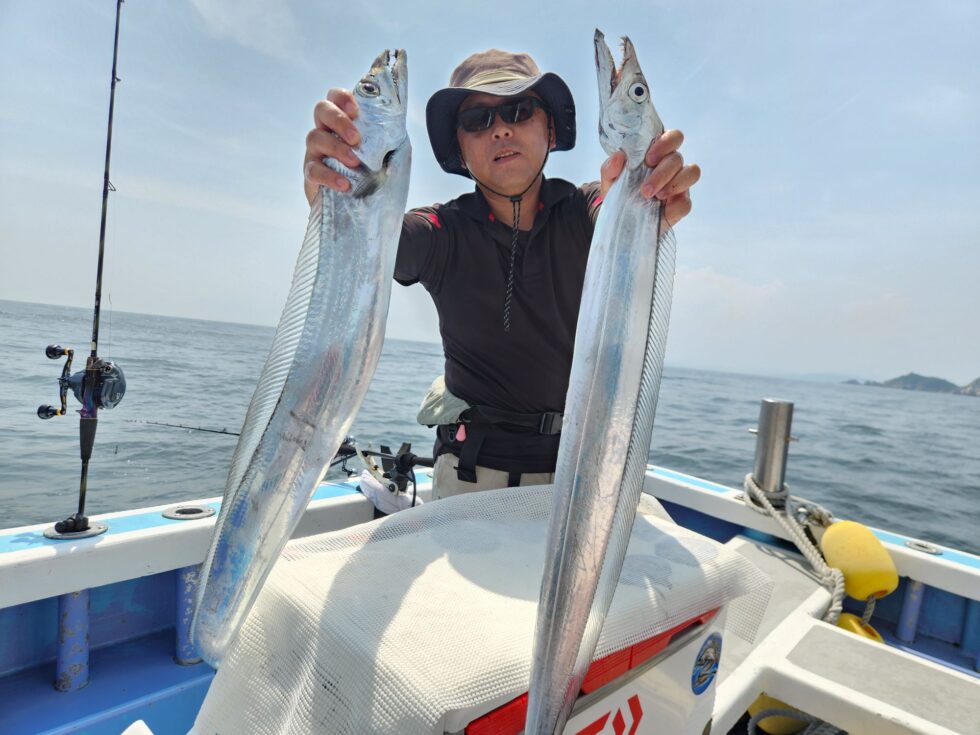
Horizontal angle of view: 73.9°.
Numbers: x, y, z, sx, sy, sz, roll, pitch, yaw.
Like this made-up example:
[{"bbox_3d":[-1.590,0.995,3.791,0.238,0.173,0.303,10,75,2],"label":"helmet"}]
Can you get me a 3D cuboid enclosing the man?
[{"bbox_3d":[-0.025,0.231,0.993,0.510,1.670,0.820,5,2,0],"label":"man"}]

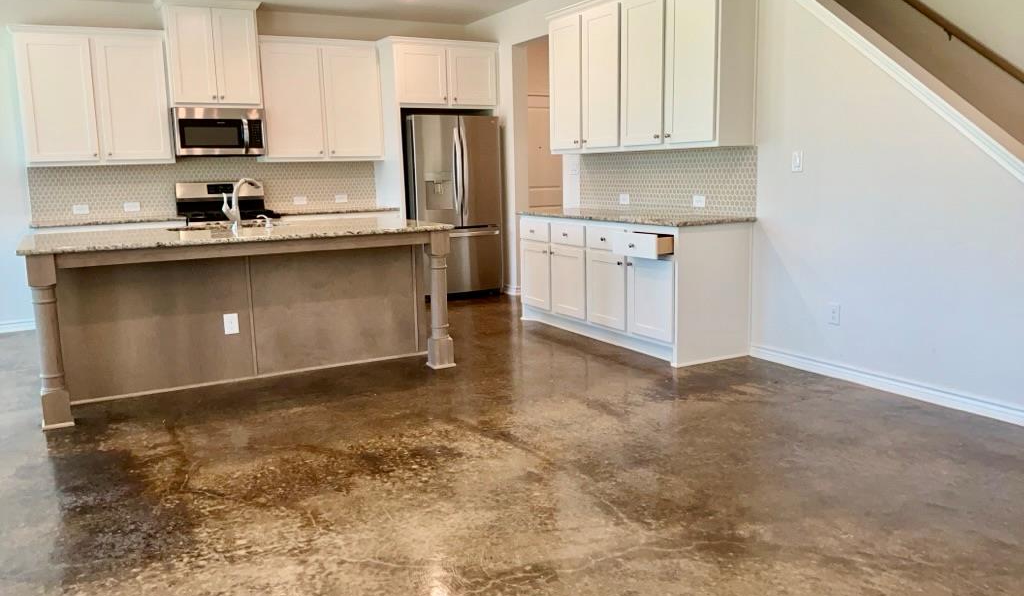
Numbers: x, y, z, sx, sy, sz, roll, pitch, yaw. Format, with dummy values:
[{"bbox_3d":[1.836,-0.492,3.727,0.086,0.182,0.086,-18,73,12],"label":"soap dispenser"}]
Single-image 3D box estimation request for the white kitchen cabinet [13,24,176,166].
[{"bbox_3d":[-3.485,-1.662,6.693,1.123,1.092,0.347,-6,10,-28],"label":"white kitchen cabinet"}]

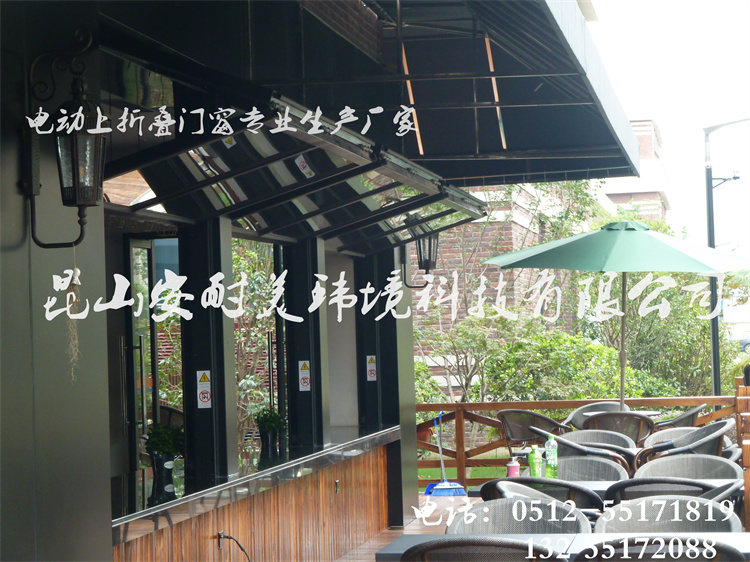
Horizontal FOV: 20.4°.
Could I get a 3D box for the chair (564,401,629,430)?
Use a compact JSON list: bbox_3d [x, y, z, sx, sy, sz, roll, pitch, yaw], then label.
[{"bbox_3d":[2.009,1.506,18.593,0.575,0.820,0.620,-2,-2,29],"label":"chair"}]

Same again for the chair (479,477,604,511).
[{"bbox_3d":[0.830,1.340,10.044,0.595,0.820,0.590,-2,-2,18],"label":"chair"}]

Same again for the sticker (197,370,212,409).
[{"bbox_3d":[-0.877,0.560,10.694,0.068,0.192,0.004,-2,-2,8],"label":"sticker"}]

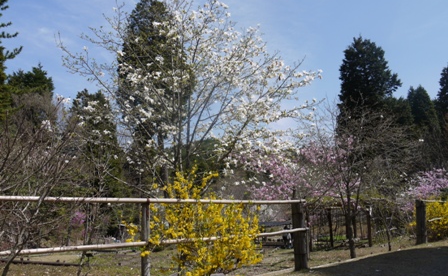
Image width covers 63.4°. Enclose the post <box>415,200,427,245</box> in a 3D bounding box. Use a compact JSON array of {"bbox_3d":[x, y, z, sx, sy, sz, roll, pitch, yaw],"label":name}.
[{"bbox_3d":[5.134,2.202,9.469,0.250,1.122,0.250,0,-9,0],"label":"post"}]

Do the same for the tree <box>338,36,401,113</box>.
[{"bbox_3d":[14.641,-1.821,36.778,6.200,18.011,6.000,0,-9,0],"label":"tree"}]

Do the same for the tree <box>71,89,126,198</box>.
[{"bbox_3d":[-8.341,1.030,24.151,3.800,8.973,3.600,0,-9,0],"label":"tree"}]

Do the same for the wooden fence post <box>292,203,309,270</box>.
[{"bbox_3d":[1.362,1.727,6.456,0.220,1.210,0.220,0,-9,0],"label":"wooden fence post"}]

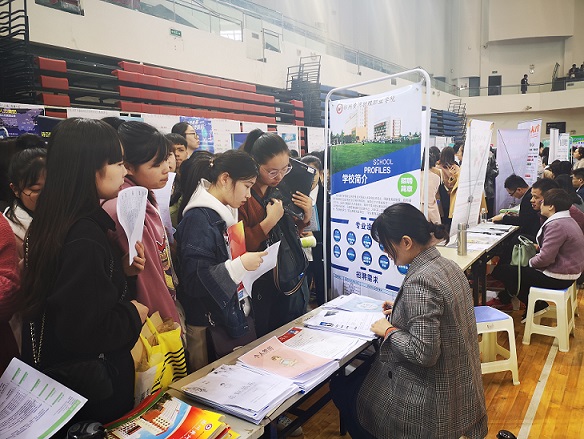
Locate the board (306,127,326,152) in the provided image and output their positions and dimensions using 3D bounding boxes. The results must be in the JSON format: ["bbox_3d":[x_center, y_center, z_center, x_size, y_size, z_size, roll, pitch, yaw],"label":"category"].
[{"bbox_3d":[0.696,-1.574,13.821,0.060,2.250,1.000,6,10,35],"label":"board"}]

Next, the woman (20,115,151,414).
[{"bbox_3d":[-0.645,0.533,1.515,0.400,1.670,0.440,-4,8,-22],"label":"woman"}]

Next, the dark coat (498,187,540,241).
[{"bbox_3d":[2.437,0.000,4.800,0.500,0.680,0.520,6,10,35],"label":"dark coat"}]

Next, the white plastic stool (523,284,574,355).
[{"bbox_3d":[2.153,0.784,3.795,0.345,0.465,0.345,3,9,34],"label":"white plastic stool"}]

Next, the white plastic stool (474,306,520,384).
[{"bbox_3d":[1.335,0.882,3.185,0.345,0.460,0.345,-3,7,-13],"label":"white plastic stool"}]

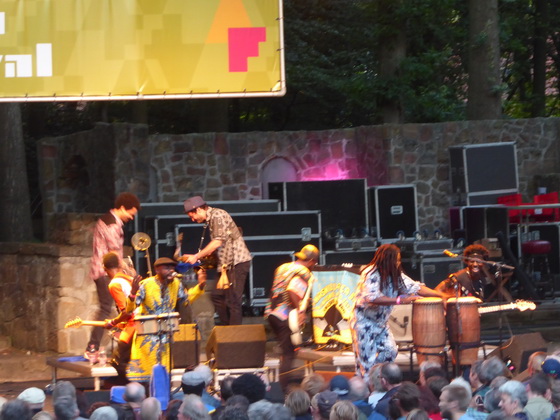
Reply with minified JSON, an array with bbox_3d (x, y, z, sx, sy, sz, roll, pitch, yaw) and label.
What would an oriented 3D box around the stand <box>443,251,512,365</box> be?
[{"bbox_3d":[1.988,1.071,34.500,0.700,1.400,0.500,-2,1,-6],"label":"stand"}]

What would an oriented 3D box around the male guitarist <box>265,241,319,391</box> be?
[{"bbox_3d":[0.114,1.118,34.400,0.560,1.580,0.520,-2,1,-17],"label":"male guitarist"}]

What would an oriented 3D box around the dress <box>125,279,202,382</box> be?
[{"bbox_3d":[-1.248,1.296,37.400,0.760,1.120,0.450,-4,4,-14],"label":"dress"}]

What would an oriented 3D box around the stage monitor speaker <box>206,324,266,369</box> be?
[{"bbox_3d":[-0.431,1.374,35.100,0.510,0.420,0.500,-2,1,-13],"label":"stage monitor speaker"}]

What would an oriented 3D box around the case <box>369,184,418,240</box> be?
[{"bbox_3d":[1.531,0.034,46.500,0.570,0.730,0.550,-4,4,-11],"label":"case"}]

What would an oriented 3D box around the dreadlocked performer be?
[{"bbox_3d":[1.154,1.105,34.300,0.850,1.560,0.520,-2,1,-9],"label":"dreadlocked performer"}]

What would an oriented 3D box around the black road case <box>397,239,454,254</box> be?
[{"bbox_3d":[1.736,0.441,41.300,0.490,0.170,0.650,-3,2,-17],"label":"black road case"}]

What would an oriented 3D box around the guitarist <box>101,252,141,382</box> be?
[{"bbox_3d":[-1.598,1.164,34.900,0.500,1.500,0.500,-2,1,-20],"label":"guitarist"}]

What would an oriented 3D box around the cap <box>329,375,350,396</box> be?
[{"bbox_3d":[0.529,1.561,30.800,0.180,0.145,0.260,-3,4,3],"label":"cap"}]

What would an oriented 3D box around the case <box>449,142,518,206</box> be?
[{"bbox_3d":[2.704,-0.465,46.000,0.750,0.790,0.580,-4,4,-20],"label":"case"}]

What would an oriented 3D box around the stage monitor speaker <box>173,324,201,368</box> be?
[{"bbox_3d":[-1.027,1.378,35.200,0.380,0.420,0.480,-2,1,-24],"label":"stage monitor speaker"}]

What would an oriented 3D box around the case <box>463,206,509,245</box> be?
[{"bbox_3d":[2.316,0.198,39.200,0.540,0.500,0.550,-2,1,-13],"label":"case"}]

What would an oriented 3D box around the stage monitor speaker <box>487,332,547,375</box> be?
[{"bbox_3d":[2.569,1.580,37.600,0.500,0.450,0.540,0,5,37],"label":"stage monitor speaker"}]

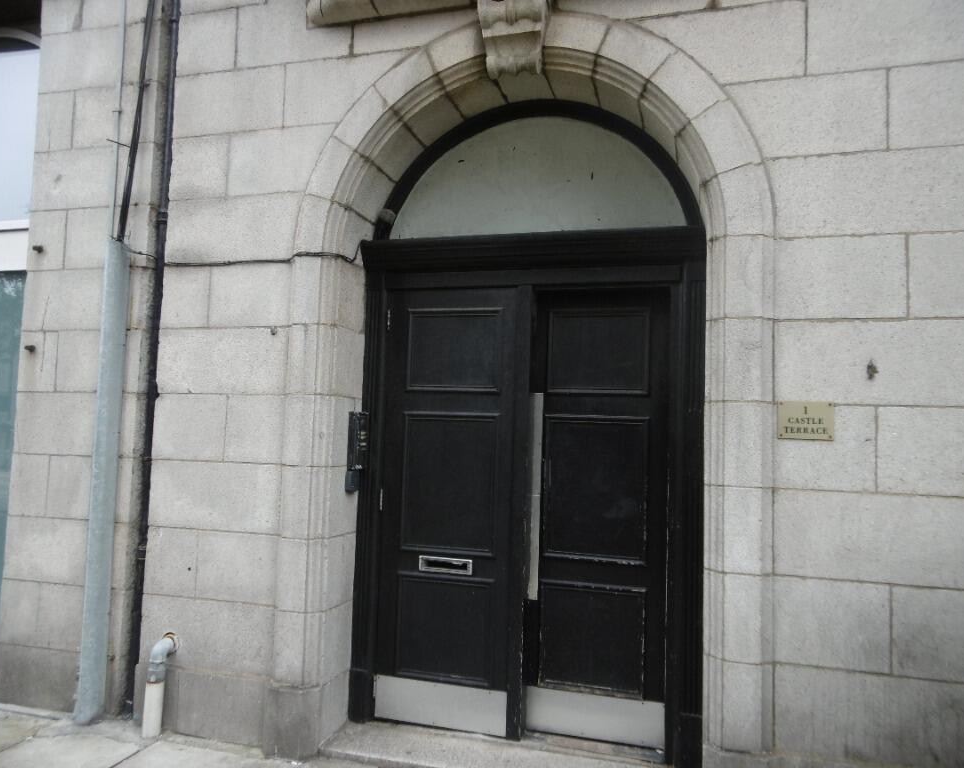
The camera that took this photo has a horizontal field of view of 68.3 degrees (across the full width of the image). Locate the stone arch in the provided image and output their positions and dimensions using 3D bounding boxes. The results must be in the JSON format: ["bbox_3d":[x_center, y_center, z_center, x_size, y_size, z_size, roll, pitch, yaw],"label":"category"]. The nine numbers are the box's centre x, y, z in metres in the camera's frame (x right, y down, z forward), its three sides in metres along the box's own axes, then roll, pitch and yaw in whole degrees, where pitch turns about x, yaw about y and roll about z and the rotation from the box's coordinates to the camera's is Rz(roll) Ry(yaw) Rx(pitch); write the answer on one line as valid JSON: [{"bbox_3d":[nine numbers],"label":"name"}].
[{"bbox_3d":[0.146,0.024,3.283,2.224,3.462,0.330,0,-4,15],"label":"stone arch"}]

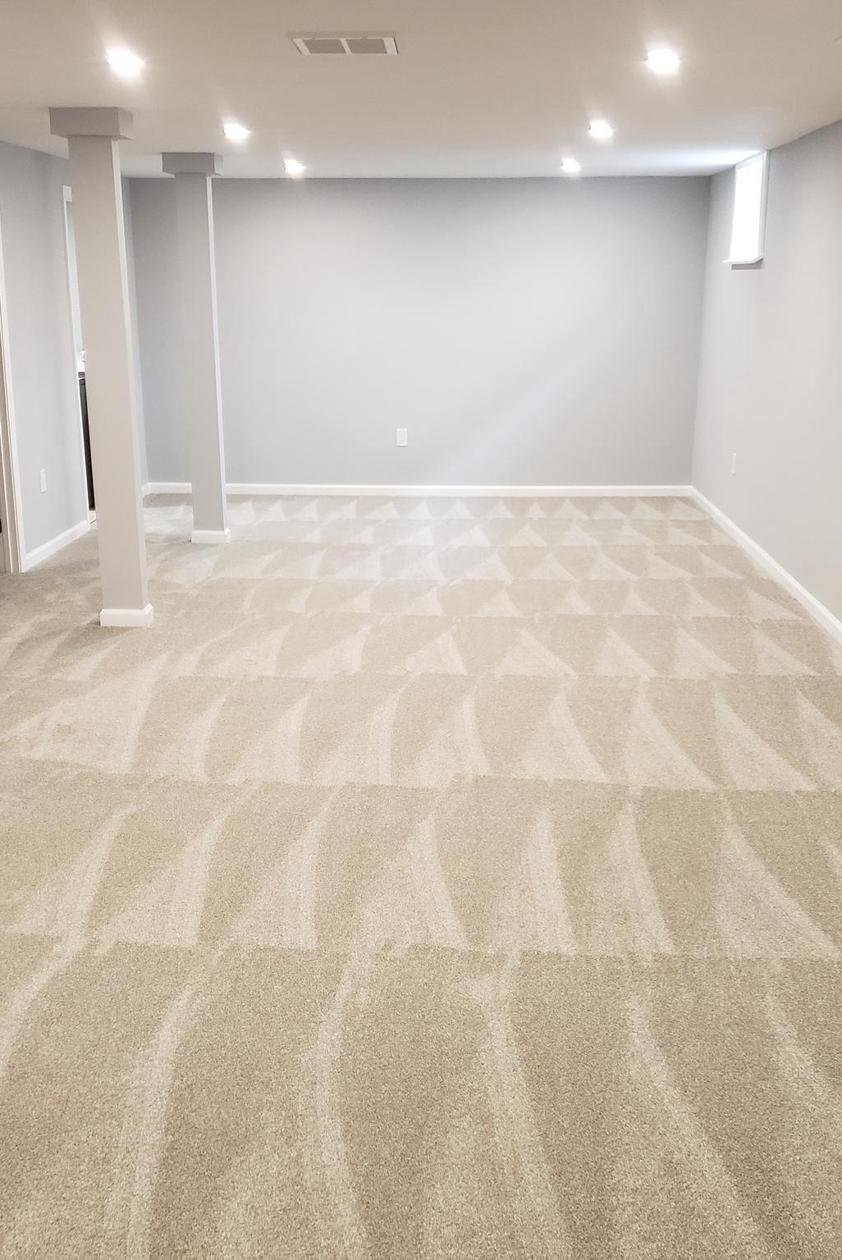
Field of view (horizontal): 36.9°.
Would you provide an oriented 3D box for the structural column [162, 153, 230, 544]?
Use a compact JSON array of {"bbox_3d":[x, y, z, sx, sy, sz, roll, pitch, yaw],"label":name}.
[{"bbox_3d":[-1.336,-1.655,7.591,0.300,2.272,0.200,1,15,2],"label":"structural column"}]

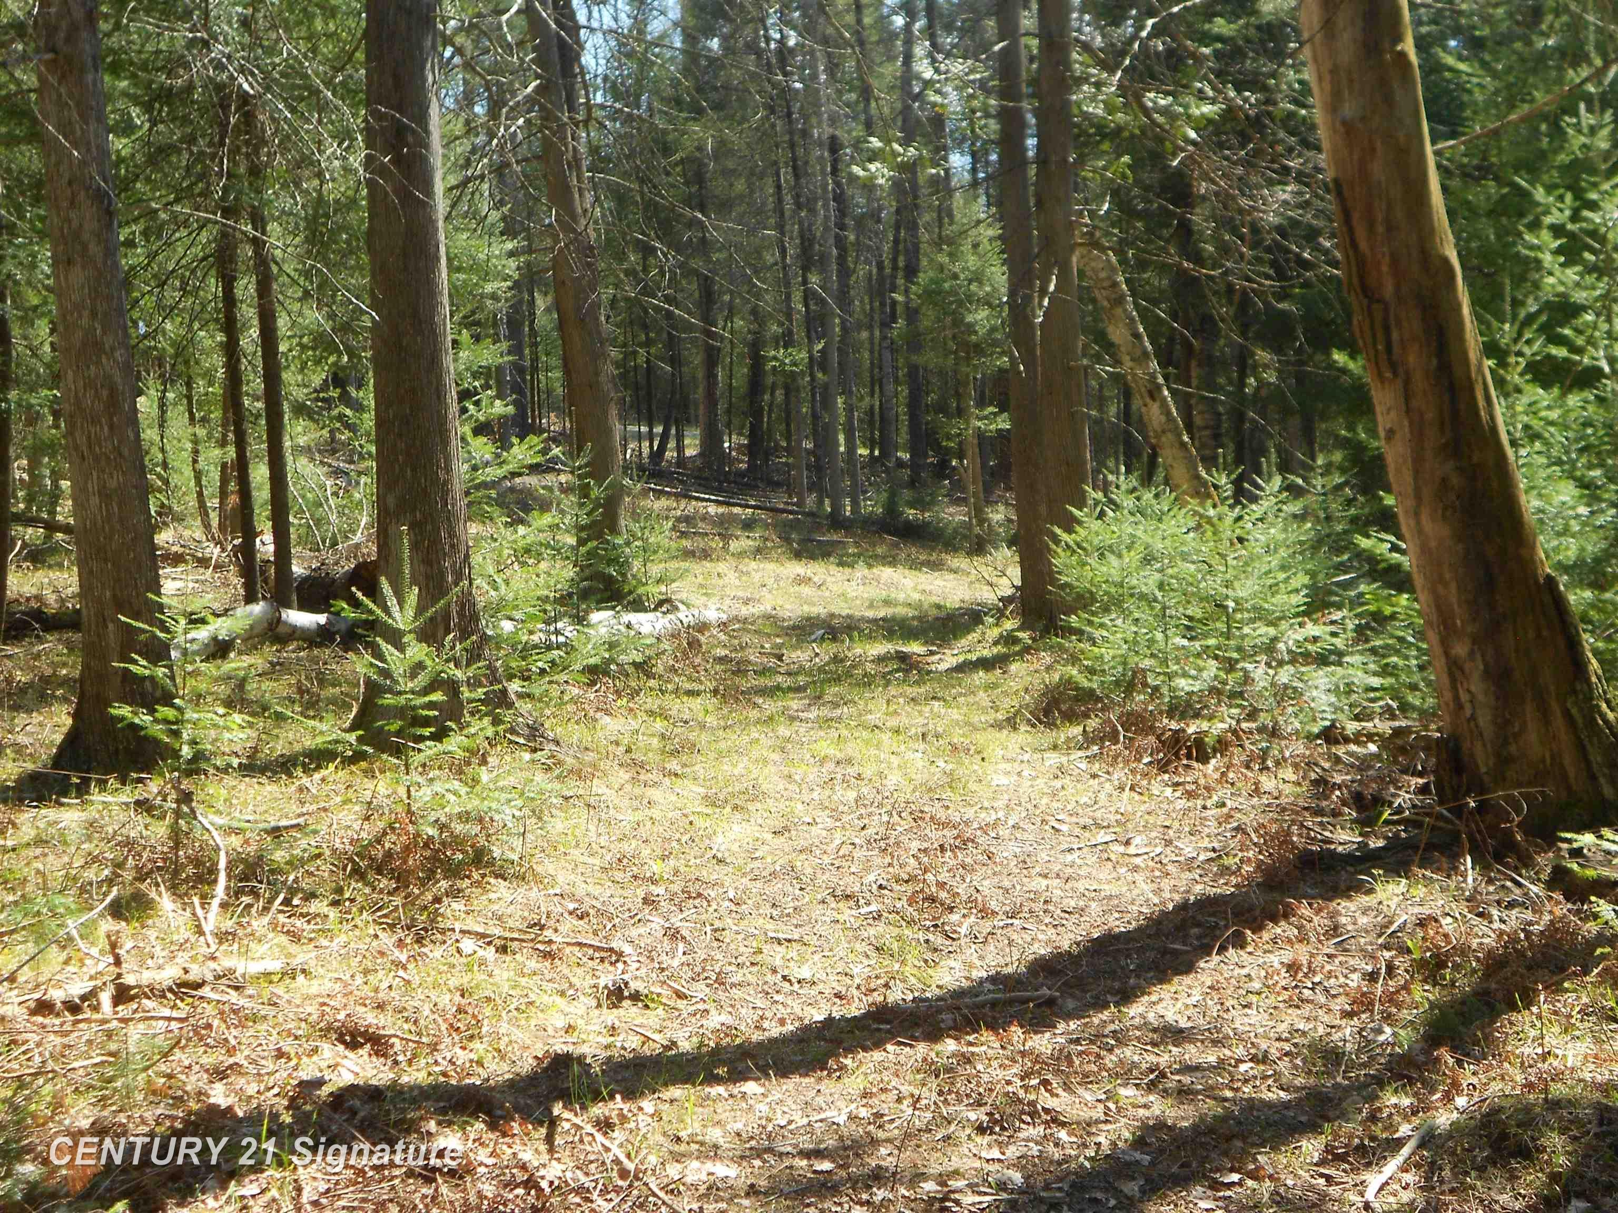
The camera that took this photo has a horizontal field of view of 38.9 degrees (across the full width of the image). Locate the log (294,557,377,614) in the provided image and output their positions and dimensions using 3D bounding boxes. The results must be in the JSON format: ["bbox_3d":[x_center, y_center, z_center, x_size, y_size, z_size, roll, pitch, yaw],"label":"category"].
[{"bbox_3d":[-3.272,-0.132,15.814,0.688,0.380,0.420,2,6,30],"label":"log"}]

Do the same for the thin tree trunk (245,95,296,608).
[{"bbox_3d":[-3.684,-1.704,15.654,0.122,3.541,0.122,-4,6,-13],"label":"thin tree trunk"}]

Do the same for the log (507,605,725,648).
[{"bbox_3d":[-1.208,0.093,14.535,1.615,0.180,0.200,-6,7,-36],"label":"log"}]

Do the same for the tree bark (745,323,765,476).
[{"bbox_3d":[-0.796,-3.040,33.935,0.226,2.313,0.226,-1,6,-1],"label":"tree bark"}]

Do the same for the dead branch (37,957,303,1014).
[{"bbox_3d":[-1.675,0.982,6.005,0.687,0.075,0.085,-4,6,-23],"label":"dead branch"}]

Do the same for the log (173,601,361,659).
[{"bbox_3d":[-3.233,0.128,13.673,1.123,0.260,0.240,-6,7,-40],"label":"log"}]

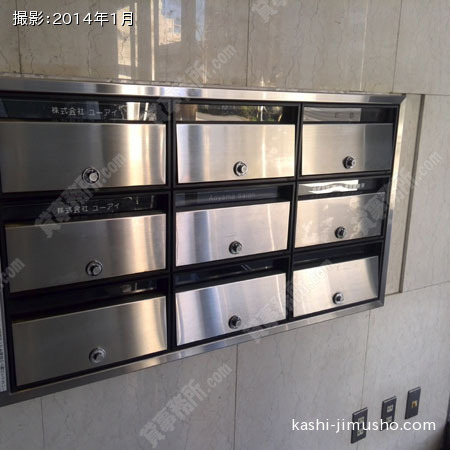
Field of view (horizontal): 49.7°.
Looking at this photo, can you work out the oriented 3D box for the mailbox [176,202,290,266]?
[{"bbox_3d":[0.032,0.020,1.214,0.336,0.133,0.045,-6,16,-30],"label":"mailbox"}]

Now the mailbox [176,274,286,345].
[{"bbox_3d":[0.026,0.215,1.260,0.336,0.133,0.045,-6,16,-30],"label":"mailbox"}]

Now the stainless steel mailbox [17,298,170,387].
[{"bbox_3d":[-0.309,0.247,1.130,0.345,0.145,0.100,-7,16,-30],"label":"stainless steel mailbox"}]

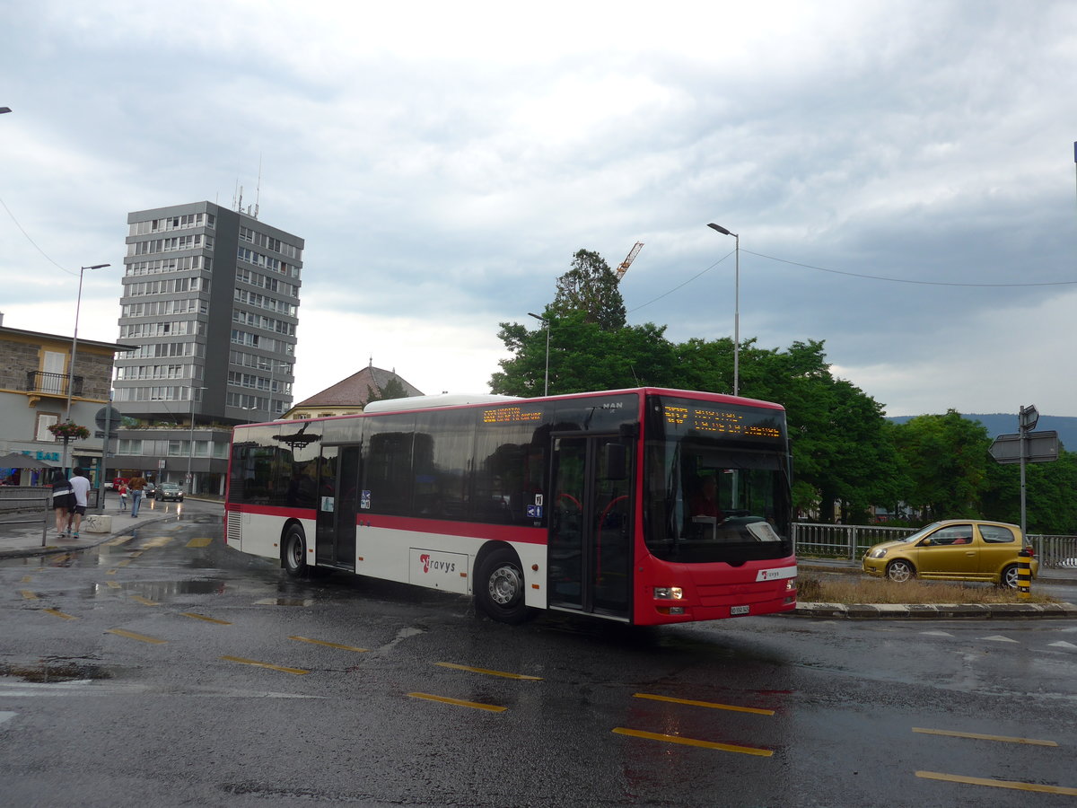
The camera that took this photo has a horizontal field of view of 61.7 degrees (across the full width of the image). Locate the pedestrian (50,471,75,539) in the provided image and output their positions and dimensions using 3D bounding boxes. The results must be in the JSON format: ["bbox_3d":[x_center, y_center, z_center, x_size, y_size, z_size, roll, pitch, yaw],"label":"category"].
[{"bbox_3d":[-11.641,2.460,22.182,0.580,1.640,0.500,3,-6,-12],"label":"pedestrian"}]

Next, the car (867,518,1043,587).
[{"bbox_3d":[8.920,3.265,19.950,3.615,1.500,1.660,1,-6,8],"label":"car"}]

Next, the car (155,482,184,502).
[{"bbox_3d":[-29.103,6.819,70.594,1.750,1.500,4.200,6,-7,-30],"label":"car"}]

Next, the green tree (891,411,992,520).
[{"bbox_3d":[25.601,4.591,57.599,7.200,8.017,7.000,0,-6,24],"label":"green tree"}]

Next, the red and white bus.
[{"bbox_3d":[-1.537,1.461,14.296,2.520,2.980,11.980,7,-7,-38],"label":"red and white bus"}]

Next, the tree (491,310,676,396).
[{"bbox_3d":[1.908,0.831,43.461,9.200,10.784,9.000,2,-6,3],"label":"tree"}]

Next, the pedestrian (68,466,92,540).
[{"bbox_3d":[-11.232,2.423,22.188,0.560,1.760,0.480,3,-6,-12],"label":"pedestrian"}]

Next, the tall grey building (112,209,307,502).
[{"bbox_3d":[-49.748,-7.160,136.431,15.995,40.201,19.952,0,-6,27],"label":"tall grey building"}]

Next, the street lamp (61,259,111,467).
[{"bbox_3d":[-15.426,-0.505,30.520,1.150,8.500,0.300,1,-6,9],"label":"street lamp"}]

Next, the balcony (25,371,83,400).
[{"bbox_3d":[-24.246,-0.863,45.203,1.086,1.217,2.234,-2,-7,38],"label":"balcony"}]

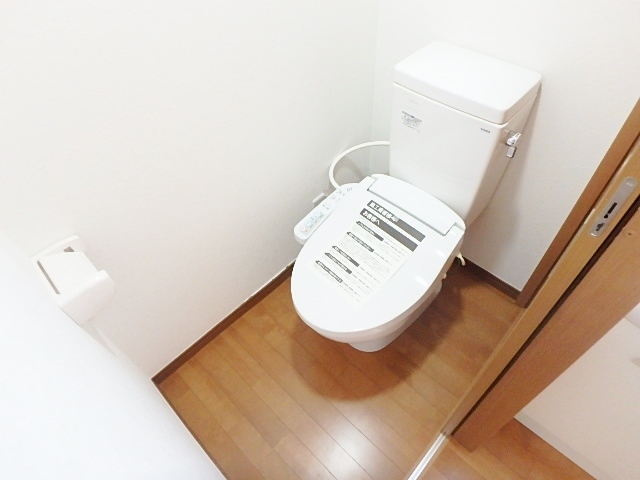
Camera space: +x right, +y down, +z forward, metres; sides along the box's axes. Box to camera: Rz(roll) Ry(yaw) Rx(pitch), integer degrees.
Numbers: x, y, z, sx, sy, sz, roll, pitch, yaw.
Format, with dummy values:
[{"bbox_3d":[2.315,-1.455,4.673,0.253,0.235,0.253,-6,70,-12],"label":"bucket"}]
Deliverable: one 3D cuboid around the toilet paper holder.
[{"bbox_3d":[-0.489,0.078,0.787,0.154,0.079,0.096,35,60,29],"label":"toilet paper holder"}]

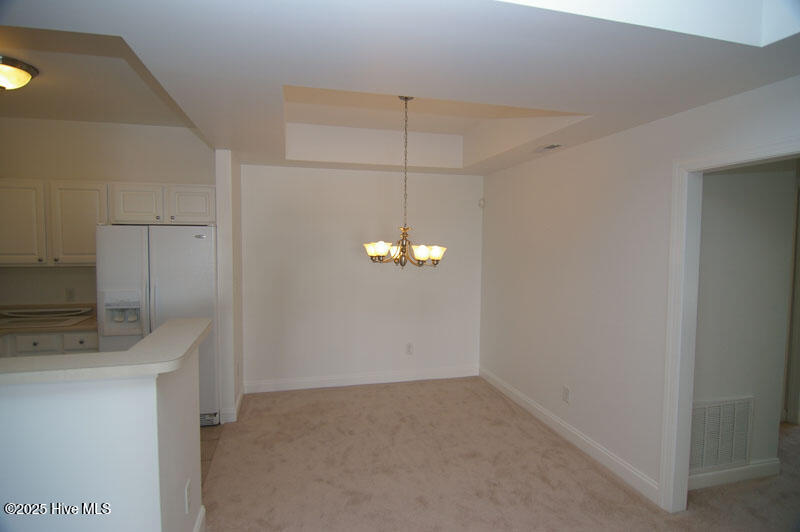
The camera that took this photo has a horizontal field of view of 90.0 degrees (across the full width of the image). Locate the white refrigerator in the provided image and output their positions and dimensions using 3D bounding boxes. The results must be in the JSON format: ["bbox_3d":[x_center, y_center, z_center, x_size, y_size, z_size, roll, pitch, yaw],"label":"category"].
[{"bbox_3d":[-2.089,0.524,3.711,0.885,1.745,0.780,-1,4,-15],"label":"white refrigerator"}]

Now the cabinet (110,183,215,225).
[{"bbox_3d":[-2.238,-0.577,3.882,0.915,0.370,0.330,-1,4,-15],"label":"cabinet"}]

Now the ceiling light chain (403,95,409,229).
[{"bbox_3d":[0.041,-0.814,3.145,0.030,0.990,0.030,-1,4,-15],"label":"ceiling light chain"}]

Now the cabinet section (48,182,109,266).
[{"bbox_3d":[-2.894,-0.381,3.721,0.470,0.743,0.317,0,3,-14],"label":"cabinet section"}]

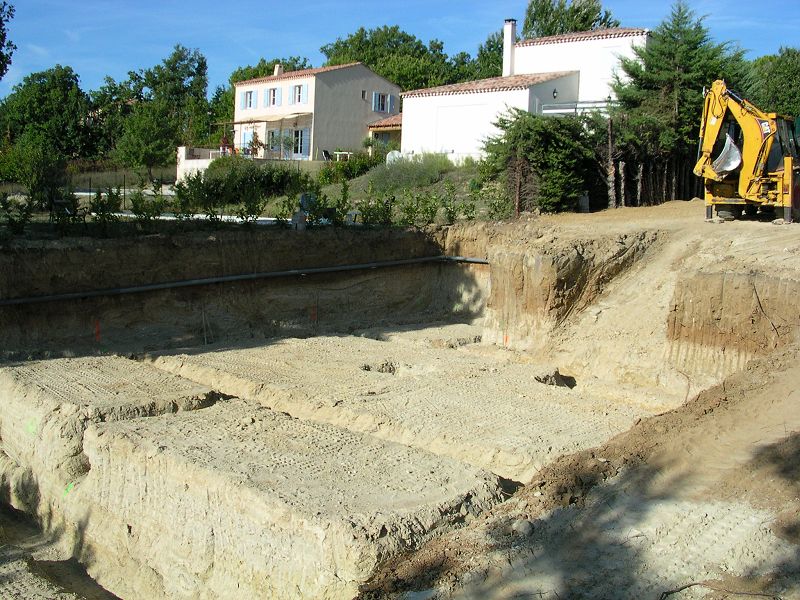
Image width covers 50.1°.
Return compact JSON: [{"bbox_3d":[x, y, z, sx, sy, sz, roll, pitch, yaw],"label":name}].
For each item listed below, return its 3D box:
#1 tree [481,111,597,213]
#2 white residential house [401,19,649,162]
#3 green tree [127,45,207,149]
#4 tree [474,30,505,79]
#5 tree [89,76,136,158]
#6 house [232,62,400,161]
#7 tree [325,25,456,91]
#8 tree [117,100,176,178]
[{"bbox_3d":[4.731,-4.697,29.000,3.750,3.490,3.400,2,7,0],"label":"tree"},{"bbox_3d":[7.931,-11.098,46.535,12.080,7.710,9.790,8,9,42],"label":"white residential house"},{"bbox_3d":[-16.314,-14.174,60.000,5.580,7.280,5.500,2,7,0],"label":"green tree"},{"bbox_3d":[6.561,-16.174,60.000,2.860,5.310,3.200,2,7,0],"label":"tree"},{"bbox_3d":[-17.820,-11.219,53.000,2.890,5.110,3.300,2,7,0],"label":"tree"},{"bbox_3d":[-5.897,-12.874,60.146,7.380,6.540,9.390,-4,9,-42],"label":"house"},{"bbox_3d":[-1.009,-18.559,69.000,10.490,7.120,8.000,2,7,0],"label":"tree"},{"bbox_3d":[-13.147,-8.259,44.000,2.990,4.090,3.100,2,7,0],"label":"tree"}]

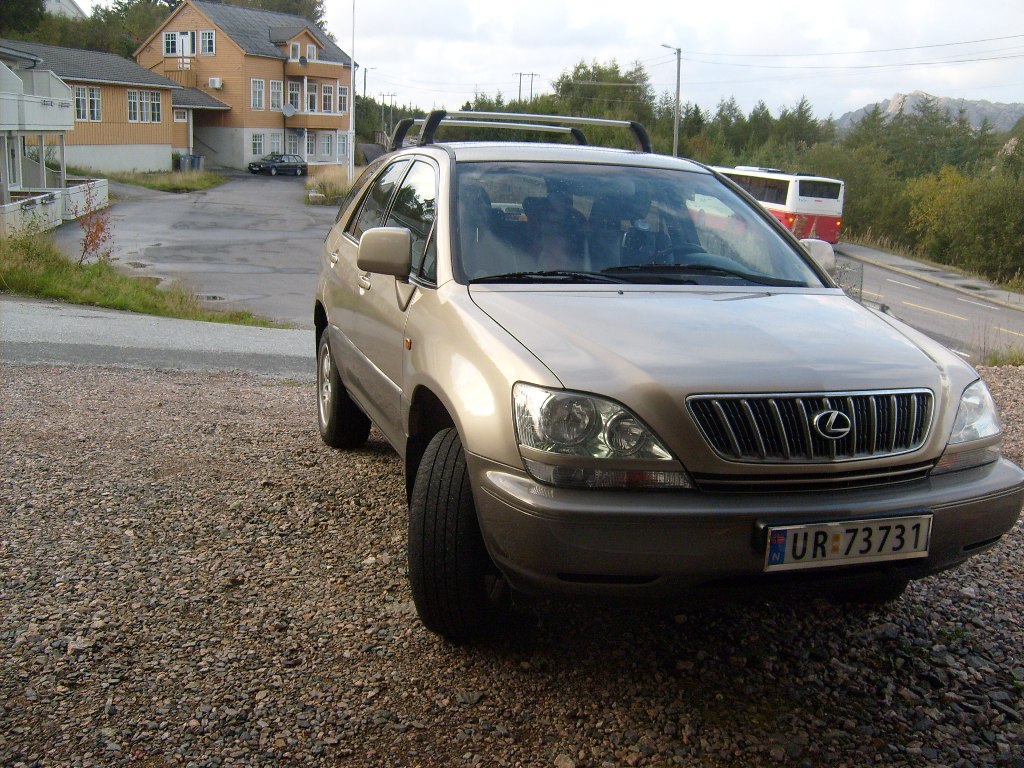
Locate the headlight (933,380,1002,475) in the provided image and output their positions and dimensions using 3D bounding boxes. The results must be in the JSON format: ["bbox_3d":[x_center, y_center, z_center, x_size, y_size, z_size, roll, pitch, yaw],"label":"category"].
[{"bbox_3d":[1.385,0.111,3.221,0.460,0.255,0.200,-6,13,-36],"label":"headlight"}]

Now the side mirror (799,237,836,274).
[{"bbox_3d":[1.315,-0.540,4.456,0.205,0.180,0.130,-1,11,-19],"label":"side mirror"}]

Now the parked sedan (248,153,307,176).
[{"bbox_3d":[-15.820,-14.786,70.000,1.750,1.430,4.650,8,12,28],"label":"parked sedan"}]

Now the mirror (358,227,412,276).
[{"bbox_3d":[-0.467,-0.494,3.858,0.205,0.180,0.130,-1,11,-19],"label":"mirror"}]

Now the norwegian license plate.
[{"bbox_3d":[0.910,0.424,2.782,0.526,0.122,0.025,-1,11,-19],"label":"norwegian license plate"}]

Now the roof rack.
[{"bbox_3d":[0.026,-1.258,5.285,1.170,0.175,0.830,-1,11,-19],"label":"roof rack"}]

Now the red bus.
[{"bbox_3d":[12.050,-8.900,50.500,2.550,3.150,11.800,2,14,-12],"label":"red bus"}]

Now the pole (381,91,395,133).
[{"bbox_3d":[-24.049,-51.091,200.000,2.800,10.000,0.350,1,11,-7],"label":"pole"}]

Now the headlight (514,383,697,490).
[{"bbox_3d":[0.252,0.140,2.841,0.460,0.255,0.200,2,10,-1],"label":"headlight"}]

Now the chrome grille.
[{"bbox_3d":[0.868,0.115,2.884,0.820,0.200,0.120,-1,11,-19],"label":"chrome grille"}]

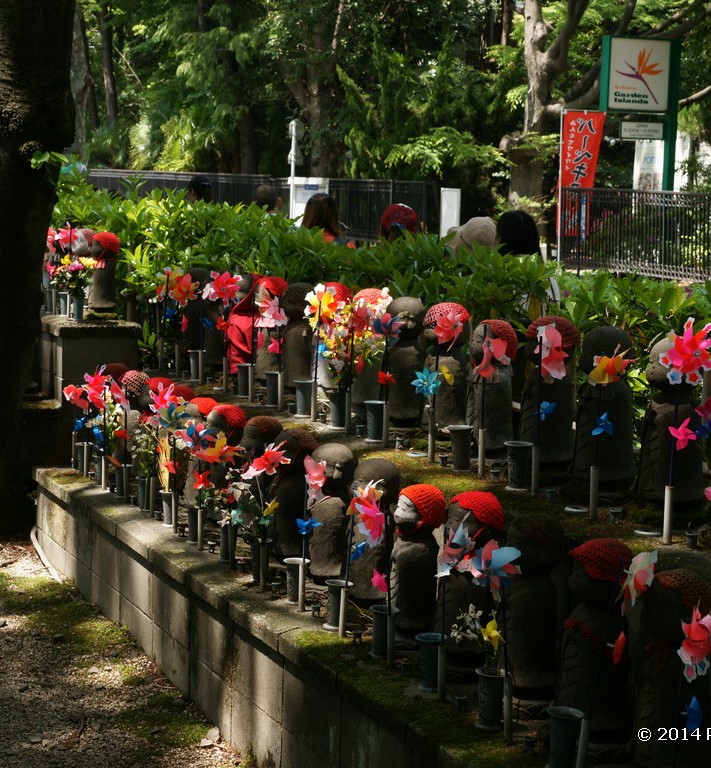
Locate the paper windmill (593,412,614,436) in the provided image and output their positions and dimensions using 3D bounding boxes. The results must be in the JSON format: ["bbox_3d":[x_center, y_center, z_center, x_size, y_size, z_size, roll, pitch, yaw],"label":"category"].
[{"bbox_3d":[0.651,0.106,4.200,0.058,0.062,0.030,0,6,-13],"label":"paper windmill"}]

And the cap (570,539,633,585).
[{"bbox_3d":[0.581,0.421,3.790,0.142,0.106,0.148,2,6,0],"label":"cap"}]

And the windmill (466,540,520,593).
[{"bbox_3d":[0.303,0.408,3.550,0.128,0.128,0.045,2,7,14],"label":"windmill"}]

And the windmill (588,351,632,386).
[{"bbox_3d":[0.665,-0.043,4.170,0.120,0.100,0.055,0,6,-13],"label":"windmill"}]

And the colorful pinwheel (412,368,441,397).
[{"bbox_3d":[0.209,-0.003,4.700,0.086,0.086,0.032,1,7,12],"label":"colorful pinwheel"}]

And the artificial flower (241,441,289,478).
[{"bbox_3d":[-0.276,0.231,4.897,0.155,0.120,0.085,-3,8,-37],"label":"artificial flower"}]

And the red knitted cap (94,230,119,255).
[{"bbox_3d":[-1.324,-0.747,8.500,0.140,0.118,0.135,1,6,0],"label":"red knitted cap"}]

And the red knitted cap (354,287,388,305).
[{"bbox_3d":[0.058,-0.295,5.650,0.140,0.105,0.140,0,7,0],"label":"red knitted cap"}]

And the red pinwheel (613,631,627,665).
[{"bbox_3d":[0.551,0.550,3.340,0.028,0.073,0.068,15,10,12],"label":"red pinwheel"}]

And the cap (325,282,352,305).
[{"bbox_3d":[-0.073,-0.363,6.480,0.130,0.100,0.130,1,6,0],"label":"cap"}]

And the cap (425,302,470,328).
[{"bbox_3d":[0.316,-0.235,5.490,0.152,0.088,0.145,1,6,0],"label":"cap"}]

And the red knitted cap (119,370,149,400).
[{"bbox_3d":[-0.956,0.002,6.900,0.135,0.110,0.135,0,7,0],"label":"red knitted cap"}]

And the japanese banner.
[{"bbox_3d":[3.223,-2.987,22.800,0.600,1.800,0.080,-1,7,-9],"label":"japanese banner"}]

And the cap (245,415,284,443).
[{"bbox_3d":[-0.315,0.157,5.530,0.137,0.100,0.130,1,6,0],"label":"cap"}]

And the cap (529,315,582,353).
[{"bbox_3d":[0.565,-0.141,4.550,0.148,0.105,0.148,0,7,0],"label":"cap"}]

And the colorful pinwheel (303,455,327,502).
[{"bbox_3d":[-0.117,0.274,4.634,0.050,0.135,0.130,5,7,25],"label":"colorful pinwheel"}]

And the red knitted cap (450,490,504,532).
[{"bbox_3d":[0.331,0.346,4.333,0.140,0.108,0.146,2,6,0],"label":"red knitted cap"}]

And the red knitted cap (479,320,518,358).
[{"bbox_3d":[0.469,-0.144,5.190,0.122,0.122,0.135,-1,7,-25],"label":"red knitted cap"}]

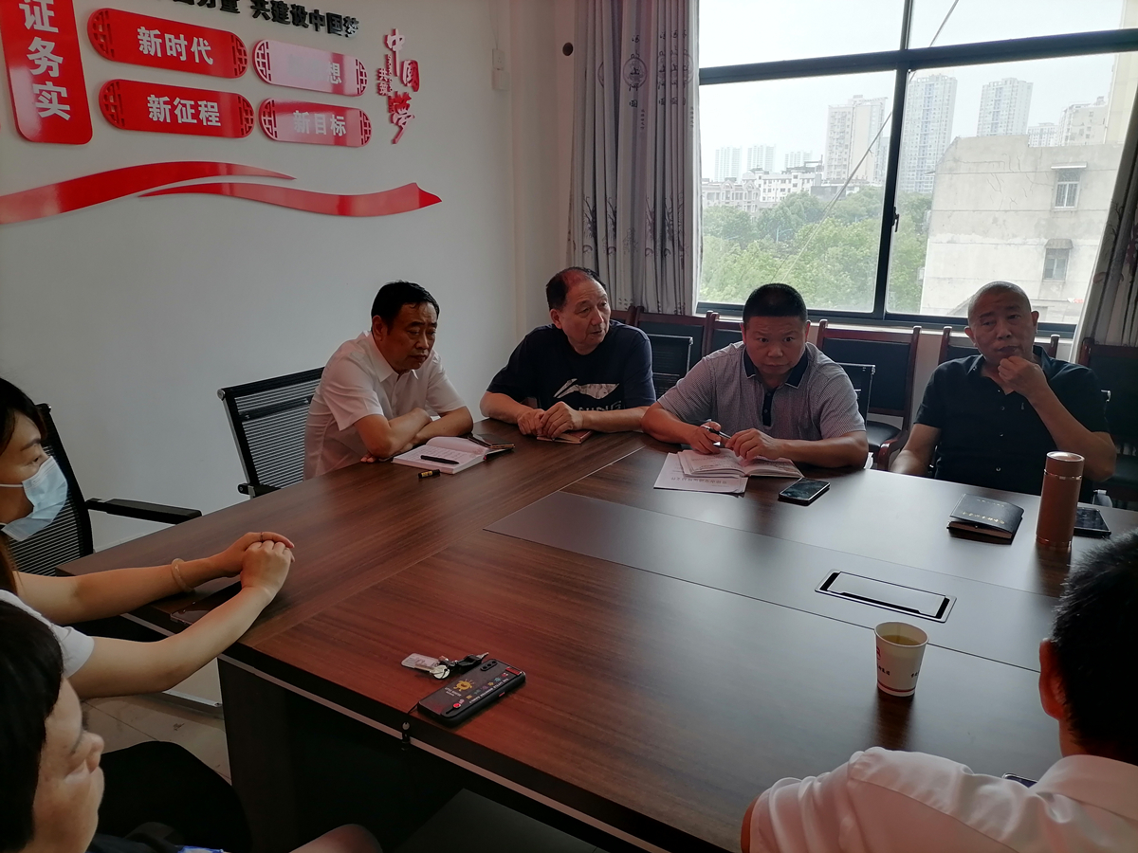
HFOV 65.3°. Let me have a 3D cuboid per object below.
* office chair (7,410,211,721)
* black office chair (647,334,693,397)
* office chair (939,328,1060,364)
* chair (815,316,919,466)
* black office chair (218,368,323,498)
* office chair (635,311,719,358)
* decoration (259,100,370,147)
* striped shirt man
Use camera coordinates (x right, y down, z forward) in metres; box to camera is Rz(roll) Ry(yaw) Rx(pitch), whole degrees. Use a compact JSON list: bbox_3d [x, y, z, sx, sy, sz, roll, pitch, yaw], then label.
[{"bbox_3d":[-1.257,0.485,2.239,0.602,0.949,0.571,5,15,20],"label":"office chair"},{"bbox_3d":[0.134,0.129,3.618,0.571,0.949,0.602,8,16,29],"label":"black office chair"},{"bbox_3d":[1.748,0.094,3.783,0.469,0.928,0.561,9,17,31],"label":"office chair"},{"bbox_3d":[1.300,0.008,4.143,0.469,0.928,0.561,8,16,29],"label":"chair"},{"bbox_3d":[-0.675,0.333,2.829,0.602,0.949,0.571,8,16,29],"label":"black office chair"},{"bbox_3d":[0.465,-0.161,4.824,0.459,0.928,0.561,9,17,30],"label":"office chair"},{"bbox_3d":[-1.192,-1.442,4.223,0.025,0.190,0.680,9,17,31],"label":"decoration"},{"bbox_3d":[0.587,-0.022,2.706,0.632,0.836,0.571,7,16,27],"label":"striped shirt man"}]

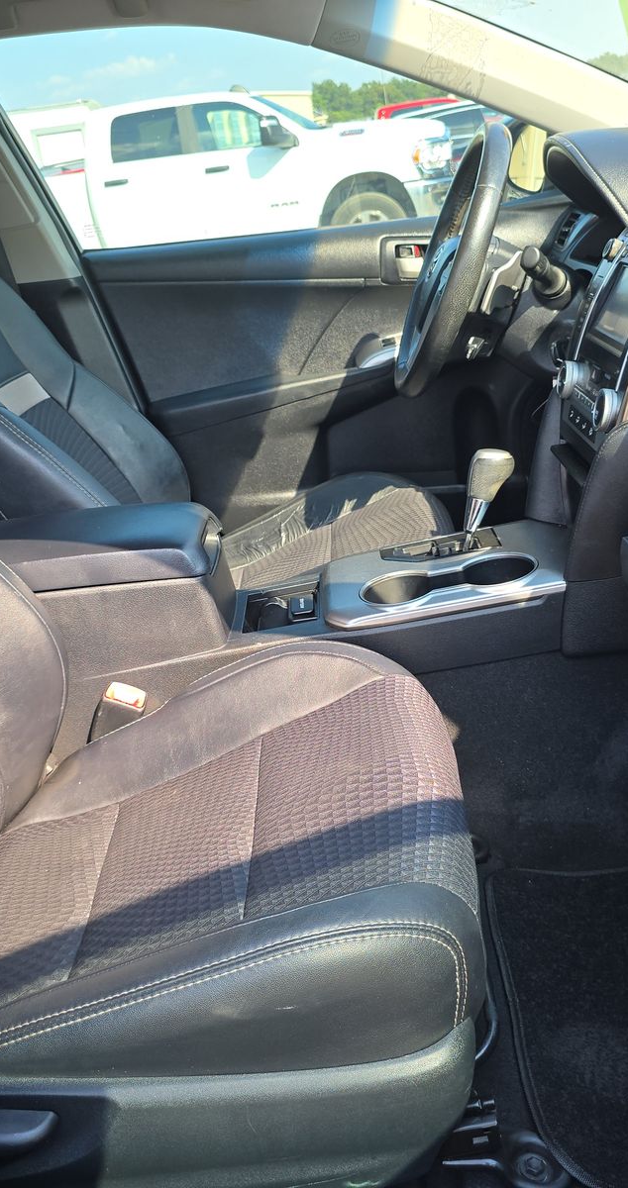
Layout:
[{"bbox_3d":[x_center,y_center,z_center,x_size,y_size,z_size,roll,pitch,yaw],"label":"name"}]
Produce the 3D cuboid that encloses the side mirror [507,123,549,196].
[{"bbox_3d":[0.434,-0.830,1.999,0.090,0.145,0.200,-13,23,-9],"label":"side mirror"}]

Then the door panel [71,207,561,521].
[{"bbox_3d":[0.086,-0.371,1.895,0.900,0.600,0.140,-8,23,2],"label":"door panel"}]

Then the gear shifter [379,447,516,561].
[{"bbox_3d":[0.167,-0.118,1.336,0.175,0.130,0.080,-8,23,2],"label":"gear shifter"}]

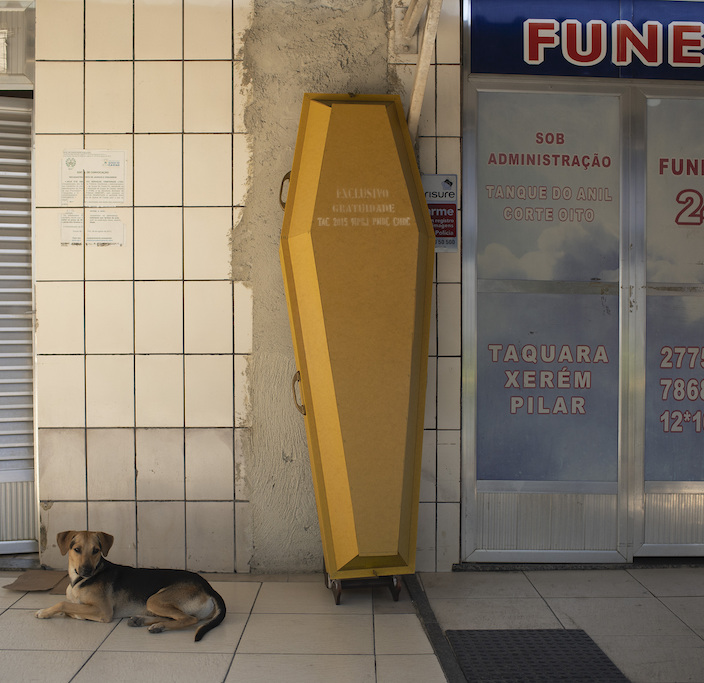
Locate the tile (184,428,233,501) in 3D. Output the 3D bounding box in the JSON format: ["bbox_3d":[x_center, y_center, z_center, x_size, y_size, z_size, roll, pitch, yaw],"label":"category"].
[{"bbox_3d":[-0.613,0.532,4.299,0.210,0.311,0.010,0,1,-1],"label":"tile"}]

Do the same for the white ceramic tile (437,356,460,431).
[{"bbox_3d":[0.414,0.219,4.222,0.099,0.306,0.010,0,1,-2],"label":"white ceramic tile"}]

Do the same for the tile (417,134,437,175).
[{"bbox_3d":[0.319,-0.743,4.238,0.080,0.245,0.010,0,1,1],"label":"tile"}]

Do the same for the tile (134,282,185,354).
[{"bbox_3d":[-0.796,-0.098,4.117,0.200,0.300,0.010,0,1,0],"label":"tile"}]

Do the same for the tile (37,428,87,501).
[{"bbox_3d":[-1.246,0.531,4.287,0.204,0.310,0.010,0,1,-1],"label":"tile"}]

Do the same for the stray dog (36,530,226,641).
[{"bbox_3d":[-0.795,0.847,3.587,0.670,0.310,0.380,0,1,-7],"label":"stray dog"}]

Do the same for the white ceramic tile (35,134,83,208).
[{"bbox_3d":[-1.203,-0.703,4.111,0.197,0.299,0.010,0,1,0],"label":"white ceramic tile"}]

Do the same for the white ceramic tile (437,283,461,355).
[{"bbox_3d":[0.415,-0.092,4.249,0.099,0.311,0.010,0,1,1],"label":"white ceramic tile"}]

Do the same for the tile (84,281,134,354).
[{"bbox_3d":[-1.000,-0.097,4.118,0.203,0.299,0.010,0,1,0],"label":"tile"}]

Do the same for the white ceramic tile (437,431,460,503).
[{"bbox_3d":[0.413,0.530,4.228,0.100,0.305,0.010,0,1,-2],"label":"white ceramic tile"}]

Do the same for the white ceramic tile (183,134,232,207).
[{"bbox_3d":[-0.592,-0.704,4.088,0.200,0.300,0.012,0,1,-1],"label":"white ceramic tile"}]

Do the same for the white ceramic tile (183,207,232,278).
[{"bbox_3d":[-0.603,-0.409,4.180,0.202,0.305,0.010,0,1,-2],"label":"white ceramic tile"}]

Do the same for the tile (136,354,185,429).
[{"bbox_3d":[-0.829,0.215,4.291,0.209,0.312,0.010,0,1,-1],"label":"tile"}]

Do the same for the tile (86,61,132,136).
[{"bbox_3d":[-0.999,-1.005,4.106,0.199,0.296,0.010,0,1,0],"label":"tile"}]

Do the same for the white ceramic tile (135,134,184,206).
[{"bbox_3d":[-0.825,-0.730,4.254,0.206,0.307,0.010,0,1,1],"label":"white ceramic tile"}]

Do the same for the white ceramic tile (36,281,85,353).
[{"bbox_3d":[-1.249,-0.100,4.272,0.206,0.312,0.010,0,1,1],"label":"white ceramic tile"}]

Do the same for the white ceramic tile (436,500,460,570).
[{"bbox_3d":[0.417,0.839,4.268,0.100,0.293,0.010,0,1,1],"label":"white ceramic tile"}]

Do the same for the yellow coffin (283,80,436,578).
[{"bbox_3d":[0.041,-0.043,3.820,0.600,1.870,0.350,-2,-6,-8],"label":"yellow coffin"}]

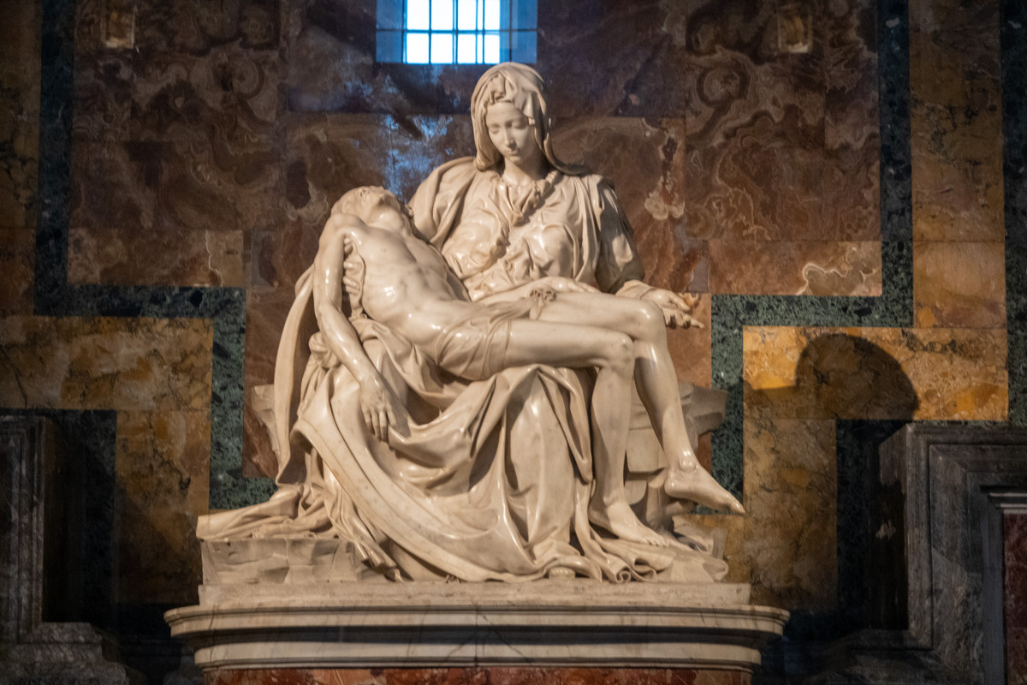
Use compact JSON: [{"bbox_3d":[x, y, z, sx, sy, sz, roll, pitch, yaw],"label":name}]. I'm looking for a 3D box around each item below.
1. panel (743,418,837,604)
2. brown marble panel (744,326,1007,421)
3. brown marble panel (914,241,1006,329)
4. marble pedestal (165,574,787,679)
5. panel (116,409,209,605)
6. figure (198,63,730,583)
[{"bbox_3d":[1.010,0.630,11.076,0.342,0.700,0.040,0,-9,-1],"label":"panel"},{"bbox_3d":[1.334,0.119,11.163,0.977,0.349,0.040,0,-9,-1],"label":"brown marble panel"},{"bbox_3d":[1.655,-0.211,11.220,0.343,0.328,0.040,0,-9,-1],"label":"brown marble panel"},{"bbox_3d":[-0.126,0.959,9.922,2.064,0.305,1.100,0,-9,0],"label":"marble pedestal"},{"bbox_3d":[-1.278,0.602,11.042,0.349,0.714,0.040,0,-9,-1],"label":"panel"},{"bbox_3d":[-0.147,-0.061,10.124,1.778,1.796,0.880,0,-9,0],"label":"figure"}]

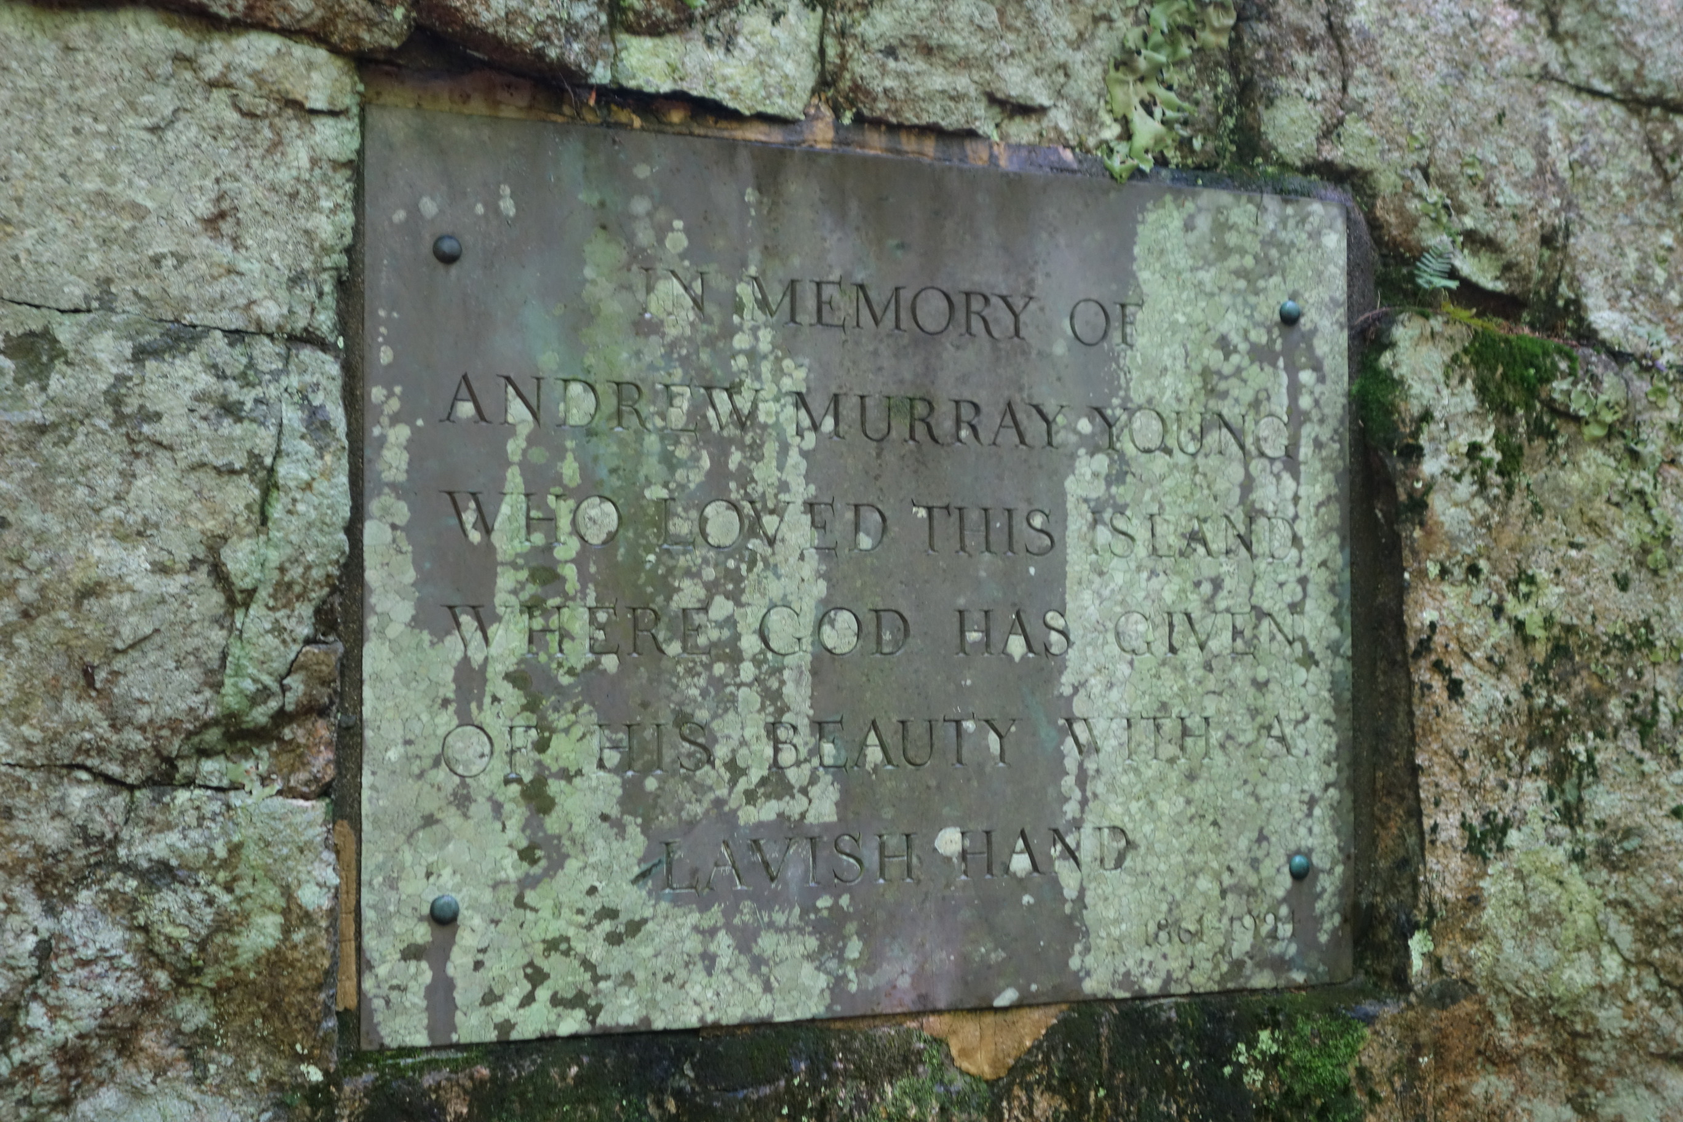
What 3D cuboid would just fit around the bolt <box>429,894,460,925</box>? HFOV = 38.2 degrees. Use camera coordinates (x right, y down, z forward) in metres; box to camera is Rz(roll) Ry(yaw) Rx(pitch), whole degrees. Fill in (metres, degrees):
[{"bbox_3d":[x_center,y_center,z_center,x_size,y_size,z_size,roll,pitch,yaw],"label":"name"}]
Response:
[{"bbox_3d":[-0.201,0.178,1.236,0.015,0.015,0.006,1,-3,-25],"label":"bolt"}]

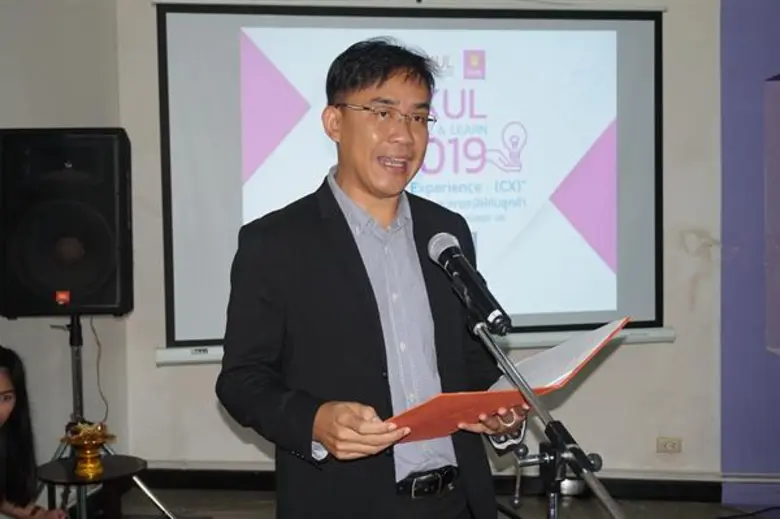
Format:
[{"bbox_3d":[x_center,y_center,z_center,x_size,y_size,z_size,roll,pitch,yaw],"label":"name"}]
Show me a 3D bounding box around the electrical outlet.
[{"bbox_3d":[1.315,0.877,4.900,0.118,0.073,0.015,-1,3,8],"label":"electrical outlet"}]

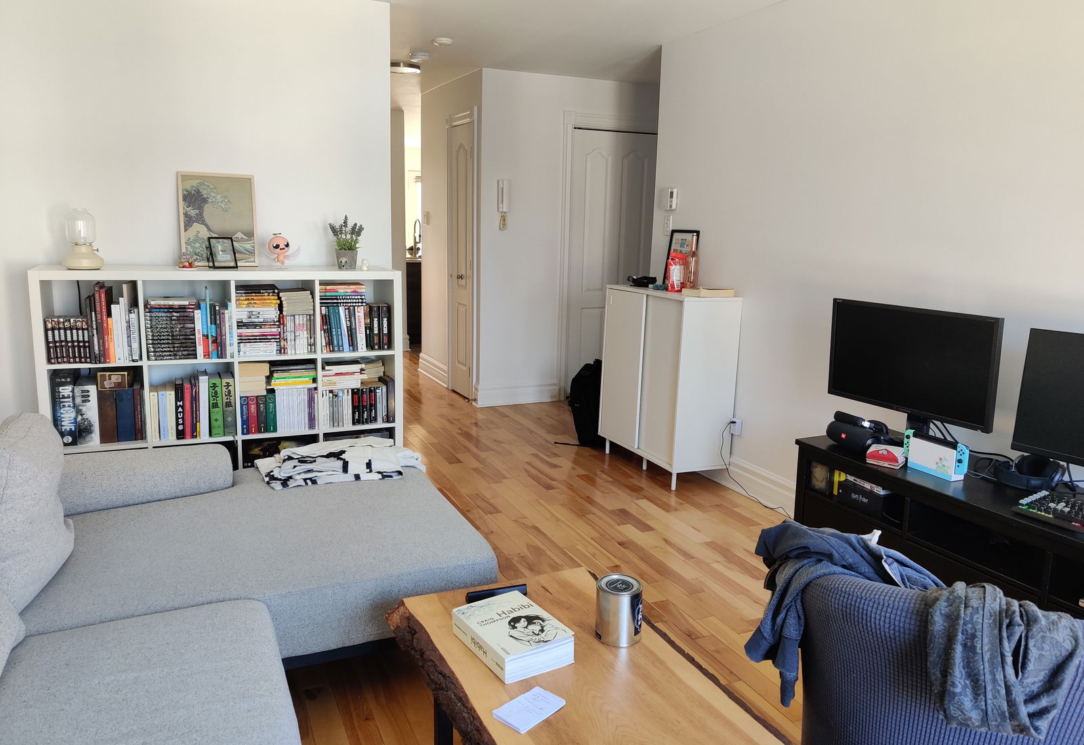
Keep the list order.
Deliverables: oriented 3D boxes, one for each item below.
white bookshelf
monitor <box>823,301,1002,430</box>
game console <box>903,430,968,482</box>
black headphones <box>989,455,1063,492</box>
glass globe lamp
[{"bbox_3d":[-1.405,0.086,3.865,1.465,1.120,0.390,-3,11,-24],"label":"white bookshelf"},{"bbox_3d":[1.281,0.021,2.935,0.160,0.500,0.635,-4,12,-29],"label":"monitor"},{"bbox_3d":[1.313,0.273,2.808,0.054,0.125,0.239,-3,12,-25],"label":"game console"},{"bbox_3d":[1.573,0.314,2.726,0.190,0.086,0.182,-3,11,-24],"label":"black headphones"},{"bbox_3d":[-1.903,-0.558,3.495,0.150,0.250,0.150,-3,11,-22],"label":"glass globe lamp"}]

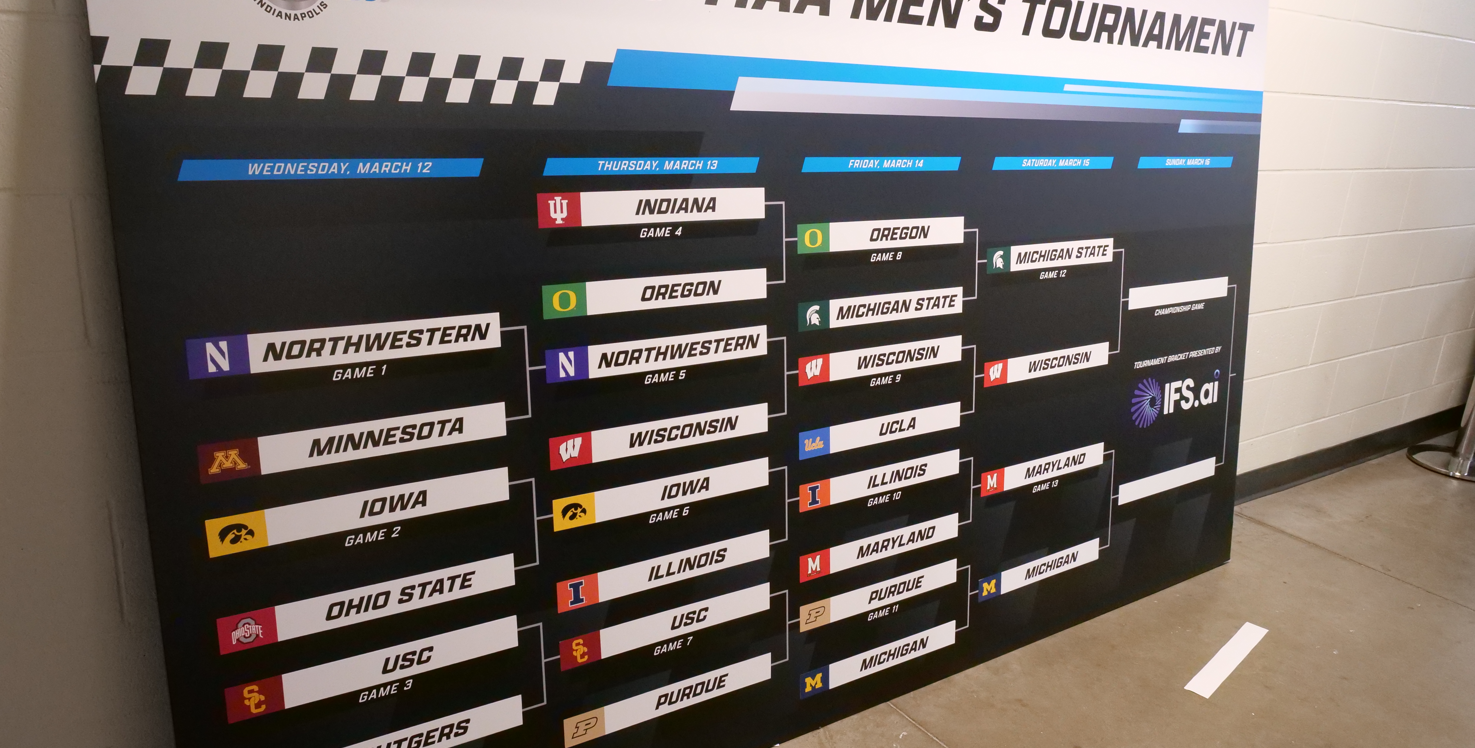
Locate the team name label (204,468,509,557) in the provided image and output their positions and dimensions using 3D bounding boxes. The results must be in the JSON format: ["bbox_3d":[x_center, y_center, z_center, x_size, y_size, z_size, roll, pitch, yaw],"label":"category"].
[{"bbox_3d":[-0.513,0.189,1.429,0.409,0.051,0.007,-8,13,-34],"label":"team name label"}]

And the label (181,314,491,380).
[{"bbox_3d":[-0.517,-0.041,1.389,0.409,0.051,0.007,-8,12,-33],"label":"label"}]

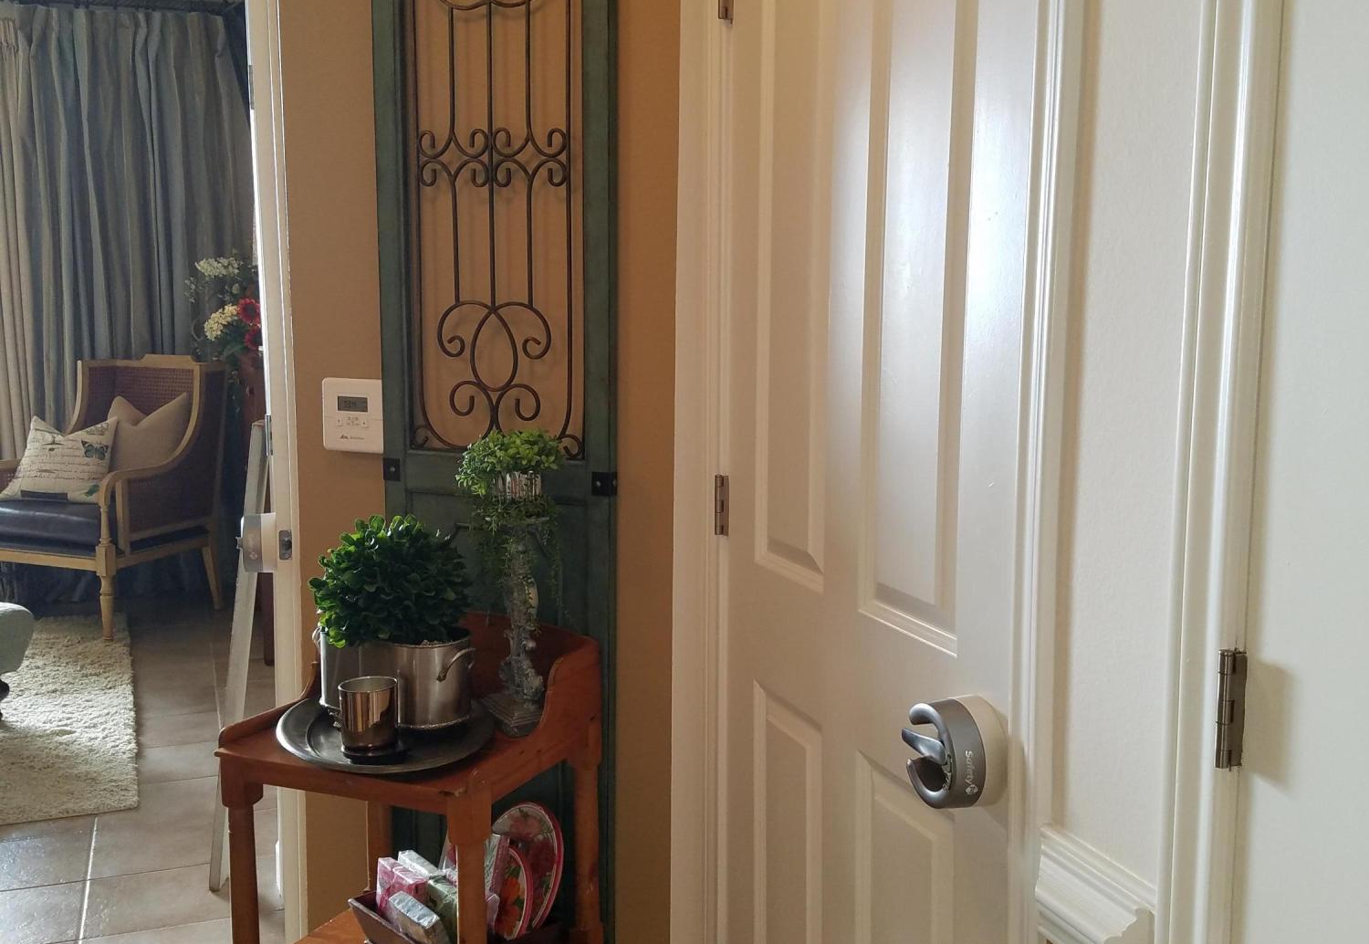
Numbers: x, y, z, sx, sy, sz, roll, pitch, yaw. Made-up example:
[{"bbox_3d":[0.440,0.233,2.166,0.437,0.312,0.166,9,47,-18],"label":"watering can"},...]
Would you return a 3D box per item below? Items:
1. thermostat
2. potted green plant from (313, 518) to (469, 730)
[{"bbox_3d":[-0.541,-0.093,2.264,0.127,0.120,0.028,3,8,24],"label":"thermostat"},{"bbox_3d":[-0.439,0.214,2.118,0.270,0.320,0.180,3,8,24],"label":"potted green plant"}]

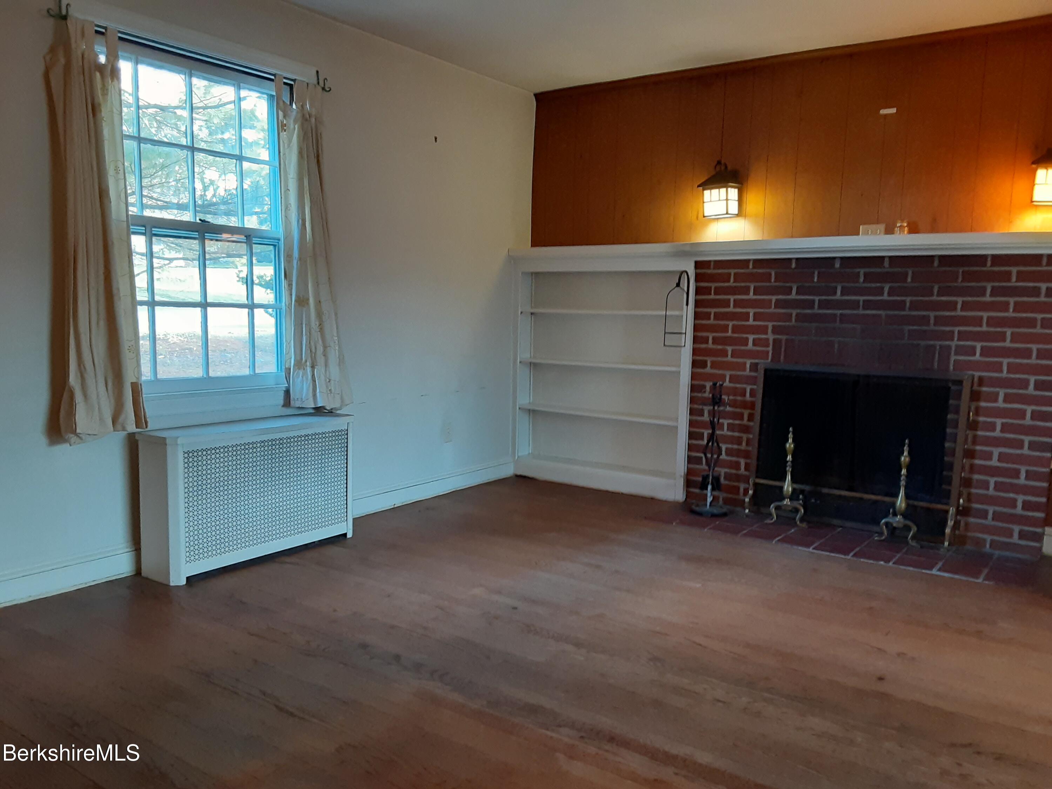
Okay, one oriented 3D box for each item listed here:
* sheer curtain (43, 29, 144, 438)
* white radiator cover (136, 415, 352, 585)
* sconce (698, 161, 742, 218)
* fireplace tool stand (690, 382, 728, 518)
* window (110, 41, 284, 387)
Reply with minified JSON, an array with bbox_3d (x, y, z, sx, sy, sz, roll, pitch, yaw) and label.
[{"bbox_3d":[-1.532,-0.564,2.967,0.100,1.470,0.310,6,7,35],"label":"sheer curtain"},{"bbox_3d":[-1.149,0.405,3.489,0.235,0.572,0.920,6,7,35],"label":"white radiator cover"},{"bbox_3d":[1.039,-1.094,4.377,0.170,0.304,0.205,6,7,35],"label":"sconce"},{"bbox_3d":[1.005,0.286,4.426,0.200,0.714,0.200,6,7,35],"label":"fireplace tool stand"},{"bbox_3d":[-1.339,-0.685,3.391,0.100,1.370,0.960,6,7,35],"label":"window"}]

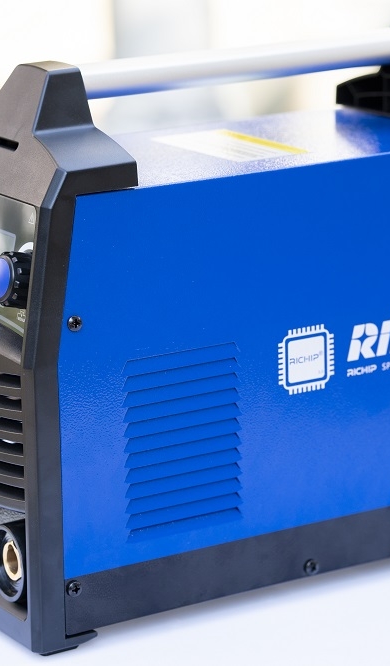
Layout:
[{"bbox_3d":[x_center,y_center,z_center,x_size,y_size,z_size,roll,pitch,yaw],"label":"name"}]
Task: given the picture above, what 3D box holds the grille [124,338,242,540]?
[{"bbox_3d":[-0.004,0.050,1.069,0.065,0.086,0.005,-10,15,-30],"label":"grille"}]

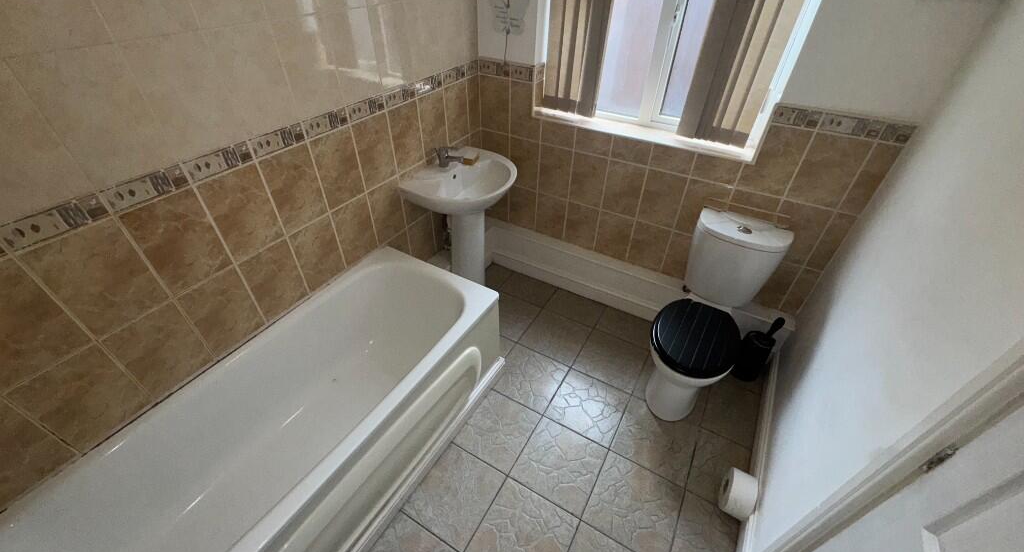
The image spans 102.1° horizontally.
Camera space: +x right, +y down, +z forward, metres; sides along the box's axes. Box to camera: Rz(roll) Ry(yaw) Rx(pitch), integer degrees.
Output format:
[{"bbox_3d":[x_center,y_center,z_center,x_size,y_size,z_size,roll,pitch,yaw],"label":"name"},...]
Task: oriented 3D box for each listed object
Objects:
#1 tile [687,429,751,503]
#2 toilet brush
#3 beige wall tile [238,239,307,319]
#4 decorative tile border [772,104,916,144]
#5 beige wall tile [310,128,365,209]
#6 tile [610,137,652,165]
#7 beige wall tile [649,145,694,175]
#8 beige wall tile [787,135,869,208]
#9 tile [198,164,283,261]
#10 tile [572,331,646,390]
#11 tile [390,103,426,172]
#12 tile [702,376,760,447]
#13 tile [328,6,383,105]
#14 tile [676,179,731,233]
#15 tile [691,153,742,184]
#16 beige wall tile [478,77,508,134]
[{"bbox_3d":[0.905,0.837,1.799,0.215,0.010,0.329,21,43,22],"label":"tile"},{"bbox_3d":[1.219,0.341,2.051,0.138,0.413,0.135,21,43,23],"label":"toilet brush"},{"bbox_3d":[-0.907,0.021,1.593,0.010,0.300,0.200,21,43,23],"label":"beige wall tile"},{"bbox_3d":[1.265,-0.587,1.602,0.450,0.075,0.010,21,44,23],"label":"decorative tile border"},{"bbox_3d":[-0.702,-0.434,1.683,0.010,0.301,0.201,21,43,23],"label":"beige wall tile"},{"bbox_3d":[0.608,-0.632,2.099,0.202,0.121,0.010,21,43,22],"label":"tile"},{"bbox_3d":[0.781,-0.562,2.013,0.200,0.120,0.010,21,43,23],"label":"beige wall tile"},{"bbox_3d":[1.296,-0.427,1.704,0.200,0.300,0.010,21,43,23],"label":"beige wall tile"},{"bbox_3d":[-0.889,-0.208,1.380,0.010,0.297,0.196,21,43,22],"label":"tile"},{"bbox_3d":[0.540,0.452,2.244,0.329,0.010,0.329,20,43,22],"label":"tile"},{"bbox_3d":[-0.500,-0.660,1.965,0.010,0.302,0.202,21,43,22],"label":"tile"},{"bbox_3d":[1.071,0.655,2.023,0.215,0.010,0.329,21,43,22],"label":"tile"},{"bbox_3d":[-0.596,-0.827,1.566,0.010,0.300,0.200,21,43,23],"label":"tile"},{"bbox_3d":[0.944,-0.326,2.051,0.200,0.300,0.010,21,43,23],"label":"tile"},{"bbox_3d":[0.958,-0.495,1.935,0.200,0.120,0.010,21,43,23],"label":"tile"},{"bbox_3d":[-0.092,-0.961,2.336,0.194,0.301,0.010,21,44,23],"label":"beige wall tile"}]

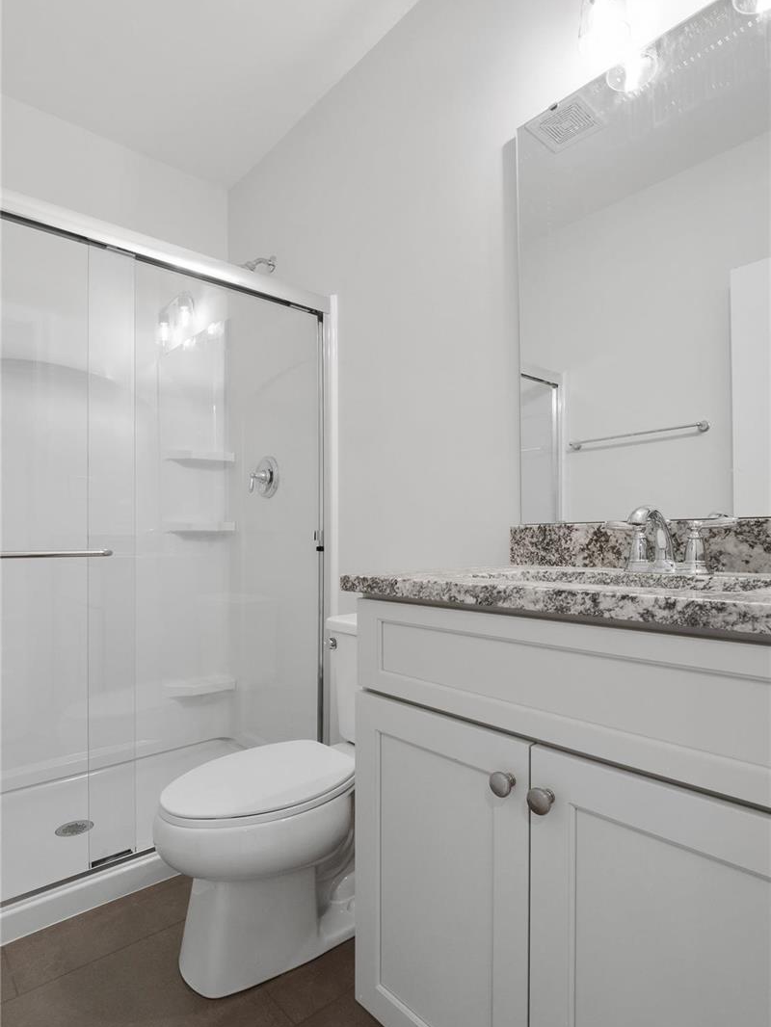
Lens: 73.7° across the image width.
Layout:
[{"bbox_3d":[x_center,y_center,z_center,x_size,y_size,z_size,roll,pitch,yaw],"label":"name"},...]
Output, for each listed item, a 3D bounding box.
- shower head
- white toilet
[{"bbox_3d":[-0.582,-1.083,2.258,0.195,0.130,0.080,3,-4,-44],"label":"shower head"},{"bbox_3d":[-0.239,0.714,1.430,0.730,0.760,0.425,3,-4,-44],"label":"white toilet"}]

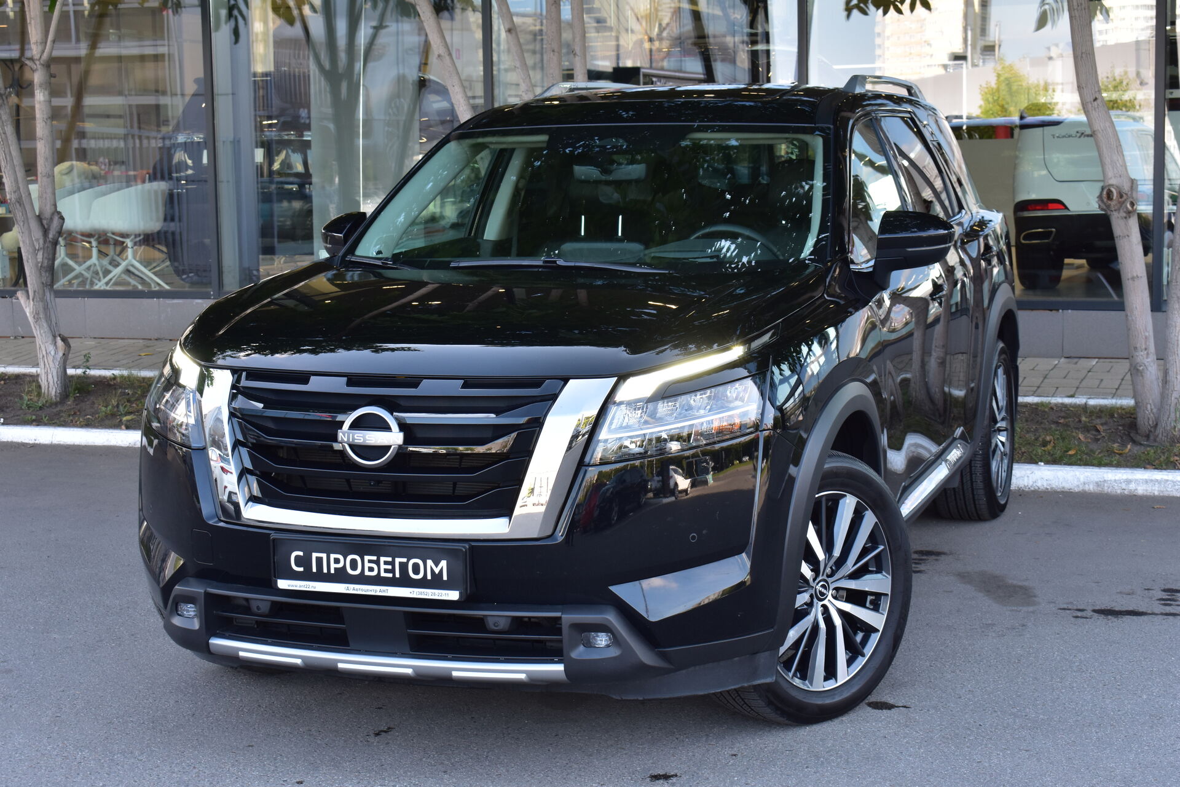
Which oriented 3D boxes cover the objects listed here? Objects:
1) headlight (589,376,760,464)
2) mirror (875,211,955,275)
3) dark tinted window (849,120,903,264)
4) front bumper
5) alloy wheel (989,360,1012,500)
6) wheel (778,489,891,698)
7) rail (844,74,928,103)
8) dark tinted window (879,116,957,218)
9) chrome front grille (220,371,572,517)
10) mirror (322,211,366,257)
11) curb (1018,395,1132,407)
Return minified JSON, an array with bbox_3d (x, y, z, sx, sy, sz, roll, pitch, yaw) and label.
[{"bbox_3d":[0.214,0.052,4.749,0.460,0.210,0.250,-1,8,2],"label":"headlight"},{"bbox_3d":[0.981,-0.465,6.018,0.250,0.200,0.200,2,8,20],"label":"mirror"},{"bbox_3d":[0.882,-0.655,6.286,0.060,0.470,0.950,-15,2,21],"label":"dark tinted window"},{"bbox_3d":[-0.449,0.419,5.025,1.930,0.680,0.540,2,8,20],"label":"front bumper"},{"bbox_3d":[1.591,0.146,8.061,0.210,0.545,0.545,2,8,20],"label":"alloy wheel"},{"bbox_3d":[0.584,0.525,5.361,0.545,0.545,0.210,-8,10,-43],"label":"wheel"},{"bbox_3d":[1.150,-1.173,7.609,0.070,0.100,1.660,2,8,20],"label":"rail"},{"bbox_3d":[1.210,-0.796,7.188,0.060,0.450,0.900,-15,2,21],"label":"dark tinted window"},{"bbox_3d":[-0.511,0.142,4.837,0.970,0.390,0.190,2,8,20],"label":"chrome front grille"},{"bbox_3d":[-0.855,-0.514,6.689,0.250,0.200,0.200,2,8,20],"label":"mirror"},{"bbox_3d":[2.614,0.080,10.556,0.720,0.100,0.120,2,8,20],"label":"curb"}]

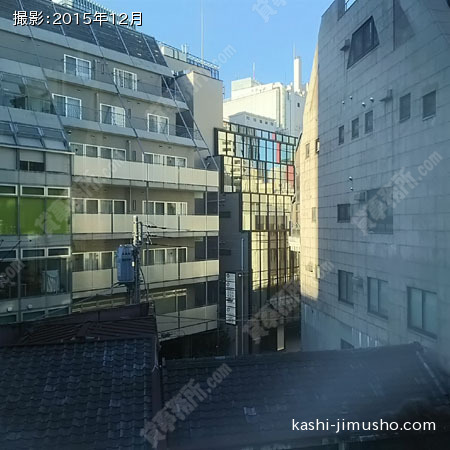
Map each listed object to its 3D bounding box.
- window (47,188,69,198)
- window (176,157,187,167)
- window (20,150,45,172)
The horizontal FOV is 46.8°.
[{"bbox_3d":[-8.167,-1.583,25.487,0.120,0.490,1.265,1,1,42],"label":"window"},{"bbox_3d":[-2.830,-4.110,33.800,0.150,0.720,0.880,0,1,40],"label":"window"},{"bbox_3d":[-9.020,-2.980,24.400,0.150,1.050,1.200,0,1,40],"label":"window"}]

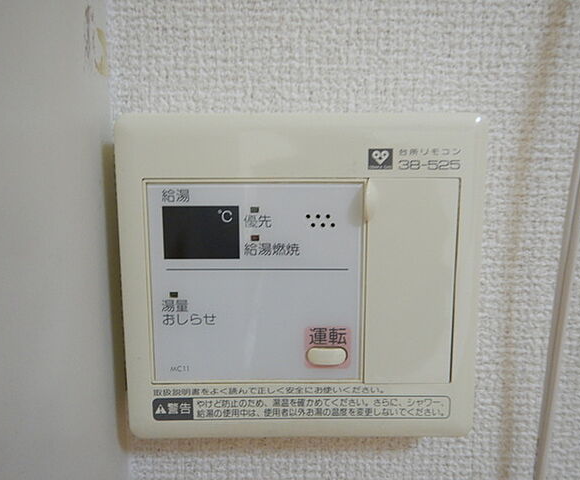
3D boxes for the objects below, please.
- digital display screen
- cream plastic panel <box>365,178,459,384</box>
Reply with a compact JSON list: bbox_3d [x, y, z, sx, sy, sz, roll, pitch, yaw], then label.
[{"bbox_3d":[-0.032,-0.003,0.160,0.027,0.019,0.004,0,7,0],"label":"digital display screen"},{"bbox_3d":[0.043,0.016,0.163,0.034,0.075,0.006,0,7,0],"label":"cream plastic panel"}]

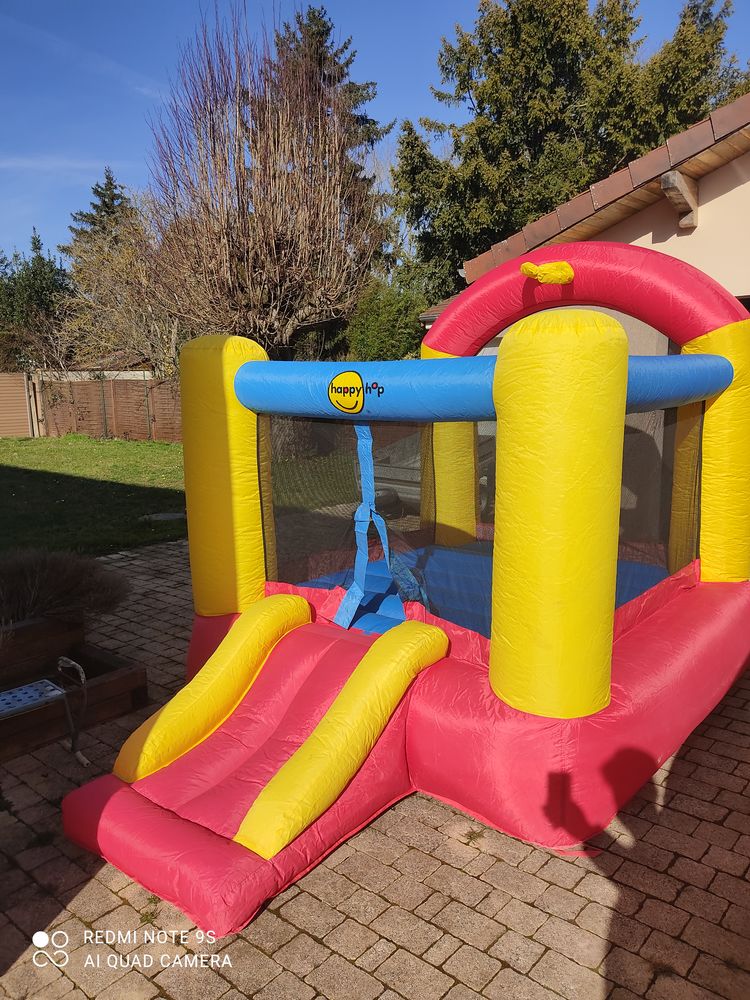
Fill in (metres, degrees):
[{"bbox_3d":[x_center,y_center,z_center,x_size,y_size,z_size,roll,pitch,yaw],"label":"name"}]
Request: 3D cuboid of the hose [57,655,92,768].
[{"bbox_3d":[-1.269,0.875,3.160,0.190,0.370,0.120,7,12,39],"label":"hose"}]

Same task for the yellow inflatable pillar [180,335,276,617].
[{"bbox_3d":[-0.717,-0.135,3.706,0.426,1.326,0.426,0,9,0],"label":"yellow inflatable pillar"}]

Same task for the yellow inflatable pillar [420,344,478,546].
[{"bbox_3d":[0.540,-0.396,5.203,0.410,1.333,0.410,0,9,0],"label":"yellow inflatable pillar"}]

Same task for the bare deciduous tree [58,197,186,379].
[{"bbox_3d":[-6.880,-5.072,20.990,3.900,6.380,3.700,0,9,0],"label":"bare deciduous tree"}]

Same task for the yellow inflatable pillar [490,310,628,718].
[{"bbox_3d":[0.625,0.038,2.597,0.426,1.326,0.426,7,12,39],"label":"yellow inflatable pillar"}]

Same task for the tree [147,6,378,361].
[{"bbox_3d":[-1.978,-4.676,13.862,4.355,7.845,4.138,0,9,0],"label":"tree"}]

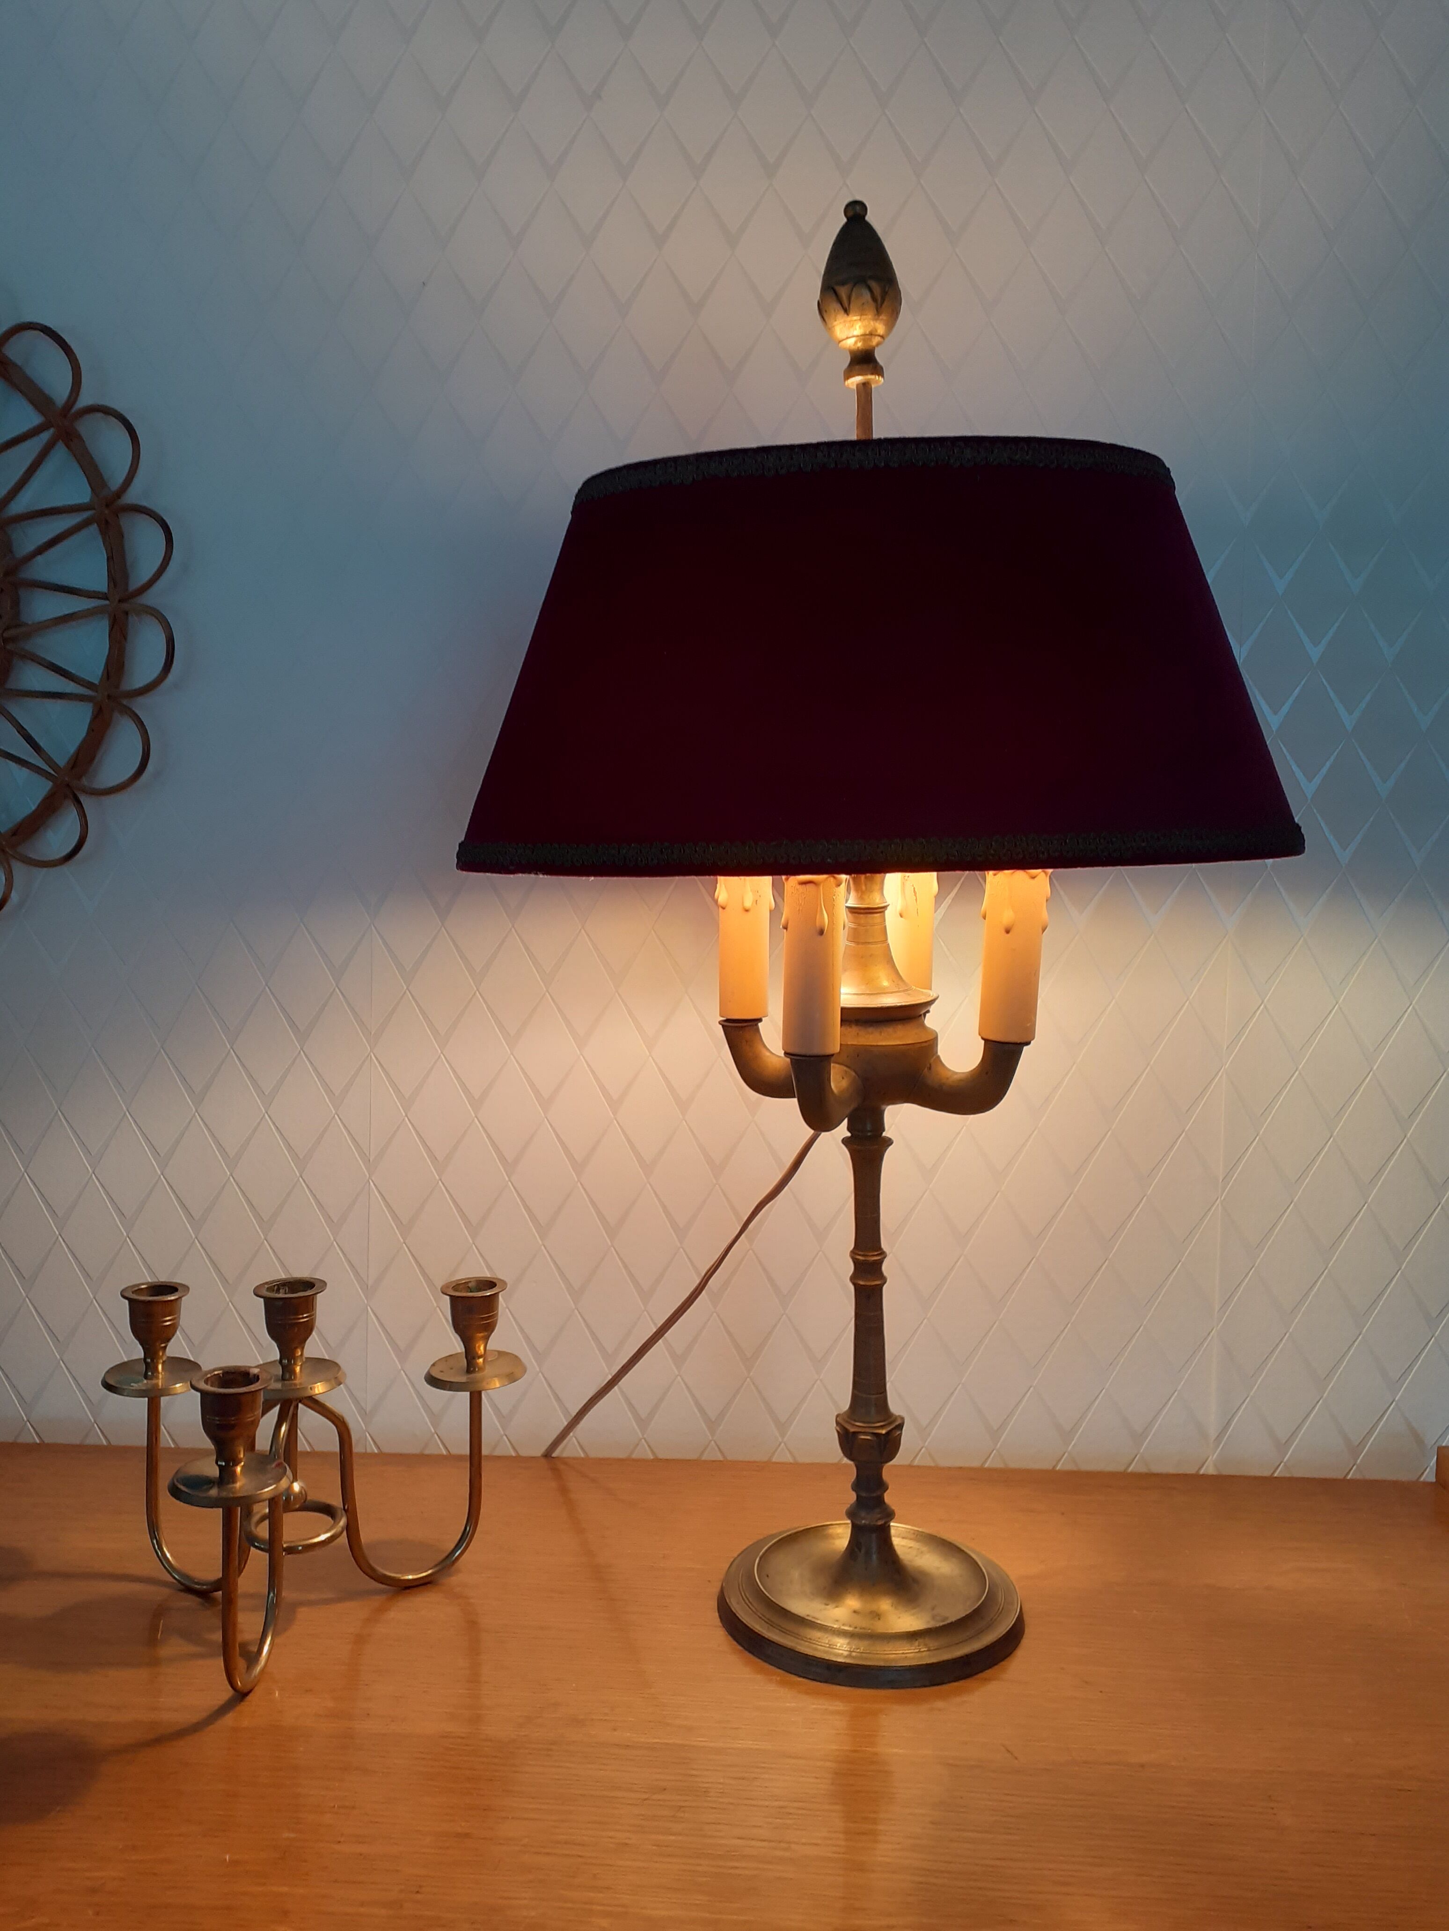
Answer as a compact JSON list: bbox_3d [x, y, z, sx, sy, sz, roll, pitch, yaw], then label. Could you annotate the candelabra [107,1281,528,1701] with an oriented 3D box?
[{"bbox_3d":[-0.210,0.239,0.707,0.215,0.164,0.193,1,4,-1],"label":"candelabra"}]

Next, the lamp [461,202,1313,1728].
[{"bbox_3d":[0.072,-0.018,0.731,0.405,0.680,0.290,1,4,2],"label":"lamp"}]

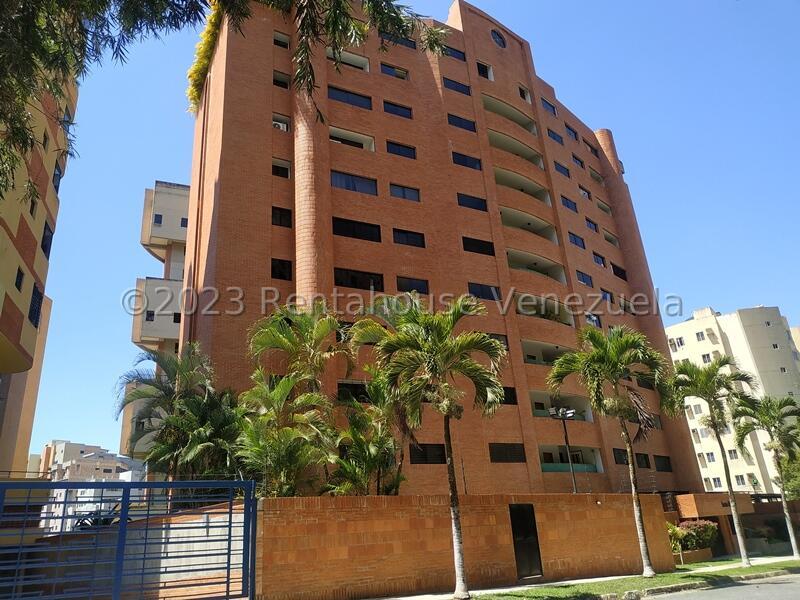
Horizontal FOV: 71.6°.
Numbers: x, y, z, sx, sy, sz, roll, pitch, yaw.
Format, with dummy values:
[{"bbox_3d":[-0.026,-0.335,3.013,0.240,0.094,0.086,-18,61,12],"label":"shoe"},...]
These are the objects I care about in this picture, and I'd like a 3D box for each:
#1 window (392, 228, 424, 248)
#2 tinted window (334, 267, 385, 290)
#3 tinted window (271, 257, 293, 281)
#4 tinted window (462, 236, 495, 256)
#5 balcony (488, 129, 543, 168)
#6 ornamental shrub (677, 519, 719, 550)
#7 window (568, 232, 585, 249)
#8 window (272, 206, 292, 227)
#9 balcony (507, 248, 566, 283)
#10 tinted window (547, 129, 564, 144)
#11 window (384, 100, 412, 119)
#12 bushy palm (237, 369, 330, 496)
[{"bbox_3d":[0.467,-3.219,29.106,1.826,0.814,0.200,7,-24,-26],"label":"window"},{"bbox_3d":[-1.998,-0.958,27.454,2.650,1.000,0.150,6,-23,-26],"label":"tinted window"},{"bbox_3d":[-5.666,-1.418,26.443,0.980,1.016,0.150,7,-24,-27],"label":"tinted window"},{"bbox_3d":[4.567,-3.044,32.066,2.163,0.829,0.150,8,-24,-28],"label":"tinted window"},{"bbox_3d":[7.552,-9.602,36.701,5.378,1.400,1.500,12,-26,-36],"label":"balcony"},{"bbox_3d":[13.038,10.242,24.228,1.800,1.350,1.100,8,-24,-29],"label":"ornamental shrub"},{"bbox_3d":[11.902,-3.973,37.210,1.887,0.701,0.150,15,-28,-40],"label":"window"},{"bbox_3d":[-5.652,-3.908,26.483,0.951,0.990,0.200,8,-24,-28],"label":"window"},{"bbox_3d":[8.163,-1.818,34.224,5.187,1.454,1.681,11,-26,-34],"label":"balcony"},{"bbox_3d":[11.295,-11.796,40.208,1.887,0.701,0.150,15,-28,-40],"label":"tinted window"},{"bbox_3d":[-0.120,-10.893,32.076,1.826,0.814,0.200,7,-24,-26],"label":"window"},{"bbox_3d":[-3.680,4.298,17.761,2.715,4.114,2.715,5,-23,-23],"label":"bushy palm"}]

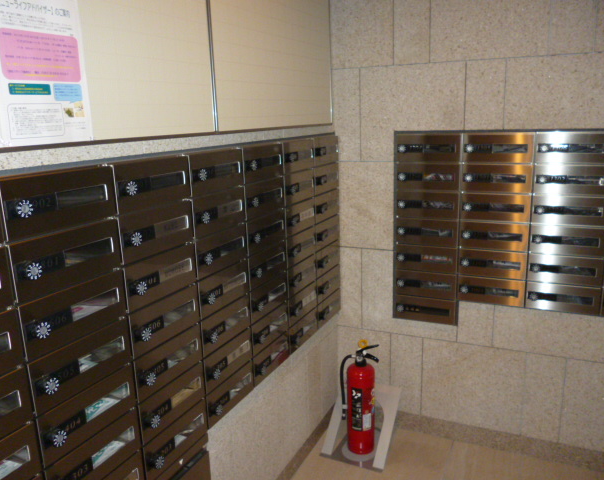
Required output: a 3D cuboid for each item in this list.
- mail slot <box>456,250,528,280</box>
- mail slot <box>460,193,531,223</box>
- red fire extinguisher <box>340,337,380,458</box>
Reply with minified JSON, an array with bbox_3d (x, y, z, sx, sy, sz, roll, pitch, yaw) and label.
[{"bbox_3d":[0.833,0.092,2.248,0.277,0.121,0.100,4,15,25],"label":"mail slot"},{"bbox_3d":[0.827,-0.151,2.197,0.269,0.118,0.160,4,15,25],"label":"mail slot"},{"bbox_3d":[0.263,0.712,2.359,0.178,0.540,0.140,1,14,14],"label":"red fire extinguisher"}]

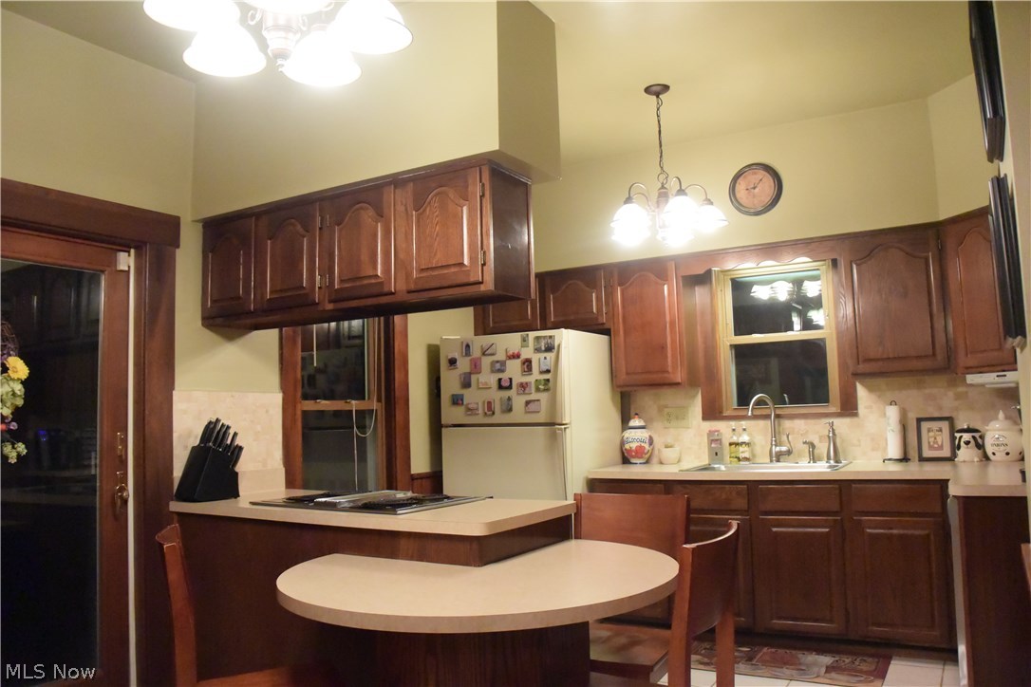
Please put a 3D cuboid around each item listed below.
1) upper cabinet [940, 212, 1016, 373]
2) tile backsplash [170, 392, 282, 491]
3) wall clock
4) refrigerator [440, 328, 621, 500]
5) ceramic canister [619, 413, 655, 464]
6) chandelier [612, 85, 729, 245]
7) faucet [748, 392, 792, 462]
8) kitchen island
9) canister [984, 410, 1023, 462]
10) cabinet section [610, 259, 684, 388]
[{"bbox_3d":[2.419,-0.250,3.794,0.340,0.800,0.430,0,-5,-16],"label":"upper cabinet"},{"bbox_3d":[-1.298,0.458,3.535,0.020,0.465,0.610,-4,-6,29],"label":"tile backsplash"},{"bbox_3d":[1.382,-0.887,4.443,0.300,0.300,0.040,-4,-6,29],"label":"wall clock"},{"bbox_3d":[0.115,0.806,4.553,0.798,1.683,0.725,-5,-6,30],"label":"refrigerator"},{"bbox_3d":[0.750,0.584,4.756,0.205,0.315,0.205,-3,-6,15],"label":"ceramic canister"},{"bbox_3d":[0.709,-0.858,3.792,0.570,0.790,0.570,-4,-6,29],"label":"chandelier"},{"bbox_3d":[1.394,0.461,4.243,0.240,0.385,0.135,4,-8,-44],"label":"faucet"},{"bbox_3d":[-0.558,1.052,2.858,1.489,0.910,0.620,-5,-6,30],"label":"kitchen island"},{"bbox_3d":[2.453,0.463,3.887,0.185,0.260,0.185,-7,-7,43],"label":"canister"},{"bbox_3d":[0.882,-0.114,4.856,0.450,0.800,0.330,-4,-6,29],"label":"cabinet section"}]

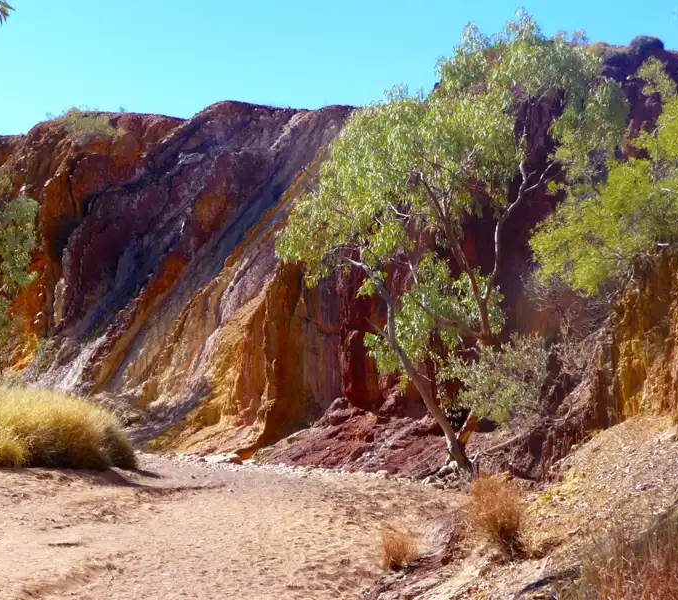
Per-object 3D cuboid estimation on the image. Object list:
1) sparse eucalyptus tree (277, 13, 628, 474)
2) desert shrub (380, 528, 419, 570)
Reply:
[{"bbox_3d":[1.977,-0.984,31.000,6.000,7.900,5.200,0,-2,0],"label":"sparse eucalyptus tree"},{"bbox_3d":[0.500,2.061,14.700,0.330,0.340,0.320,0,-2,0],"label":"desert shrub"}]

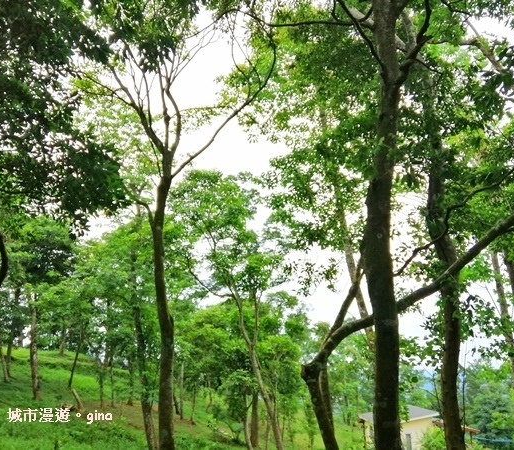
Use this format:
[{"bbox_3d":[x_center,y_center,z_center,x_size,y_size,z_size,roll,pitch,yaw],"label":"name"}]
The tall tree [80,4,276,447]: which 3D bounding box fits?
[{"bbox_3d":[-1.550,-0.420,8.000,3.800,8.500,3.500,0,-17,0],"label":"tall tree"}]

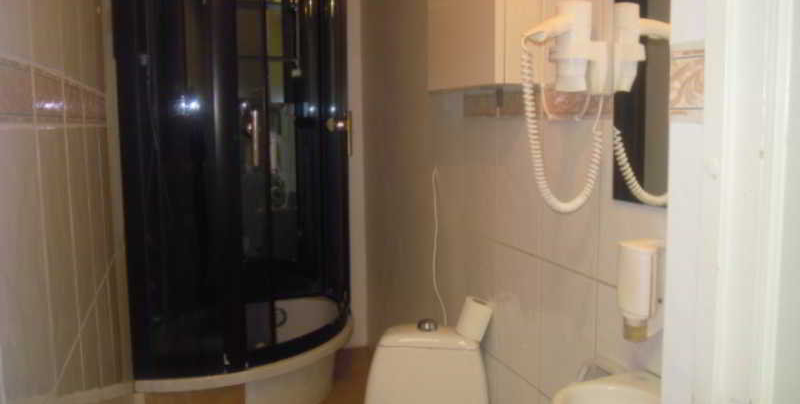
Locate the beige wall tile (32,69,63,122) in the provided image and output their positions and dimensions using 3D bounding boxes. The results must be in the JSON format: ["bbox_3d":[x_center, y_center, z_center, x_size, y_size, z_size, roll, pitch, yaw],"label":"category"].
[{"bbox_3d":[-0.443,-0.129,0.809,0.010,0.067,0.200,-3,8,-19],"label":"beige wall tile"}]

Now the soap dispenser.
[{"bbox_3d":[0.394,0.147,1.046,0.070,0.159,0.065,-3,8,-19],"label":"soap dispenser"}]

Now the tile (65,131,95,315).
[{"bbox_3d":[-0.505,0.029,1.020,0.010,0.300,0.200,-3,8,-19],"label":"tile"}]

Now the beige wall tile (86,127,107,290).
[{"bbox_3d":[-0.570,0.005,1.208,0.010,0.300,0.200,-3,8,-19],"label":"beige wall tile"}]

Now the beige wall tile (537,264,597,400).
[{"bbox_3d":[0.345,0.282,1.339,0.010,0.300,0.200,-3,8,-19],"label":"beige wall tile"}]

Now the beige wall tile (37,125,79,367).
[{"bbox_3d":[-0.441,0.052,0.832,0.010,0.300,0.200,-3,8,-19],"label":"beige wall tile"}]

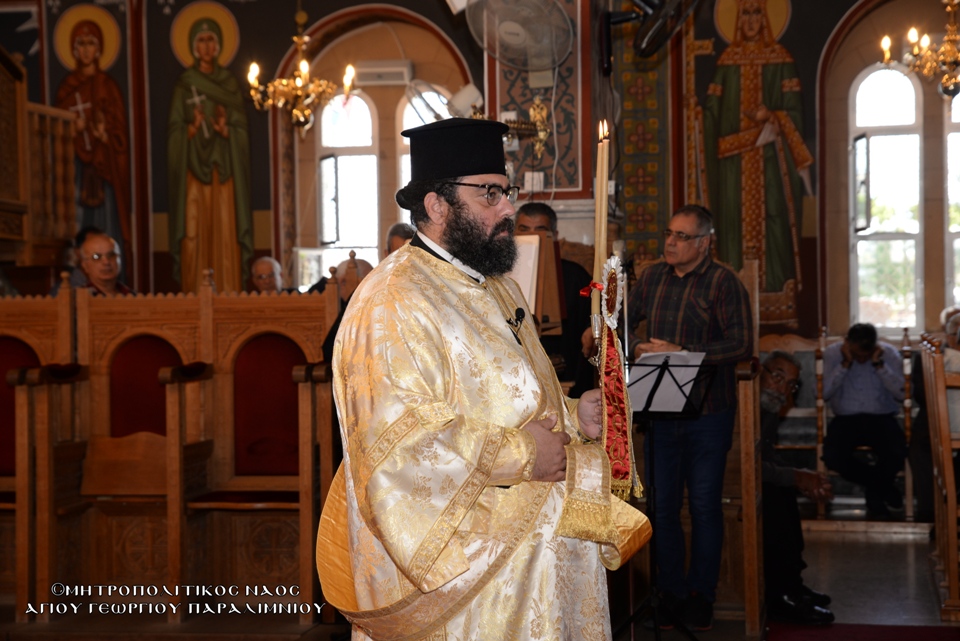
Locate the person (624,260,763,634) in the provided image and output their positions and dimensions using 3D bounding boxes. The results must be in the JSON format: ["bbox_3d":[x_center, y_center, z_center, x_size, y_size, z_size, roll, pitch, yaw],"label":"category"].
[{"bbox_3d":[0.850,0.395,7.650,0.540,1.730,0.400,1,3,37],"label":"person"}]

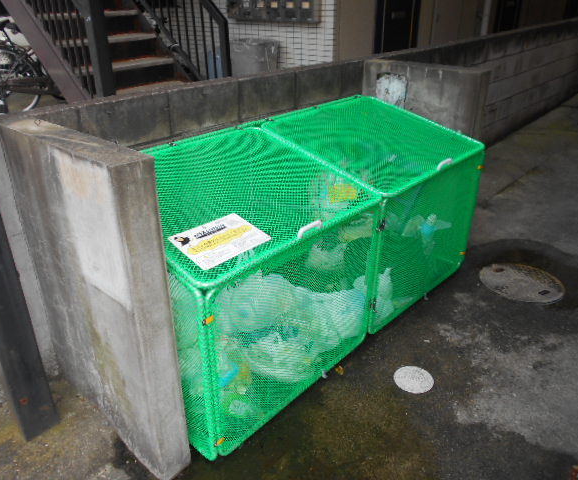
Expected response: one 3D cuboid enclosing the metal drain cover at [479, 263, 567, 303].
[{"bbox_3d":[1.282,0.244,2.653,0.428,0.030,0.428,-2,27,1],"label":"metal drain cover"}]

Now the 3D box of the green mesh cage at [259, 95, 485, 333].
[{"bbox_3d":[0.430,-0.201,2.630,0.773,0.871,0.904,22,33,40],"label":"green mesh cage"}]

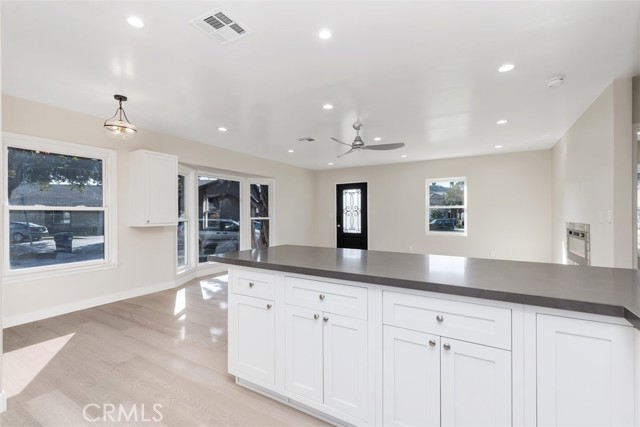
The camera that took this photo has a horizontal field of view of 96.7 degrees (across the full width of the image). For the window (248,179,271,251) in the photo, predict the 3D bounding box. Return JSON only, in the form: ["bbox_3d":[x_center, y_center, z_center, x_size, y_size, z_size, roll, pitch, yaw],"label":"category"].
[{"bbox_3d":[-1.378,0.106,6.603,0.582,1.744,0.081,0,0,-32],"label":"window"}]

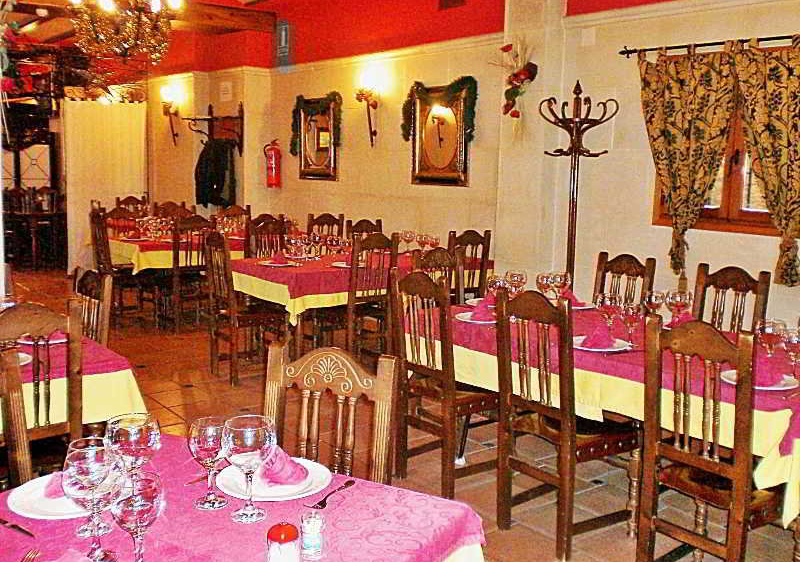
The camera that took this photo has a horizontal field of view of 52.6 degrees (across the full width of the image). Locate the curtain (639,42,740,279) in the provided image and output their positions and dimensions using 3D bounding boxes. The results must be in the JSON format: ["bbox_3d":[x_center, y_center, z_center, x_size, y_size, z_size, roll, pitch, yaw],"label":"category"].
[{"bbox_3d":[1.658,-0.720,4.863,0.110,1.344,0.645,-5,11,-38],"label":"curtain"}]

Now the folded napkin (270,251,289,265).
[{"bbox_3d":[-0.844,-0.171,5.666,0.110,0.090,0.115,-6,10,-40],"label":"folded napkin"}]

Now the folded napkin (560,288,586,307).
[{"bbox_3d":[0.919,0.079,4.298,0.100,0.090,0.120,-5,11,-38],"label":"folded napkin"}]

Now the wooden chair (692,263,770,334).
[{"bbox_3d":[1.498,0.466,4.057,0.480,1.020,0.395,-5,10,-34],"label":"wooden chair"}]

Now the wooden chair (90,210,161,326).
[{"bbox_3d":[-2.501,-0.148,7.358,0.480,1.040,0.420,-4,10,-35],"label":"wooden chair"}]

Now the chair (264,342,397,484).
[{"bbox_3d":[-0.275,0.696,1.925,0.395,1.000,0.480,5,9,27],"label":"chair"}]

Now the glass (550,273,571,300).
[{"bbox_3d":[0.790,0.068,4.016,0.106,0.198,0.106,-6,10,-40],"label":"glass"}]

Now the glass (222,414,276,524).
[{"bbox_3d":[-0.313,0.392,1.679,0.111,0.202,0.111,3,9,6],"label":"glass"}]

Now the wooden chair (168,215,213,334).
[{"bbox_3d":[-1.865,-0.086,7.214,0.395,1.000,0.480,-2,9,-24],"label":"wooden chair"}]

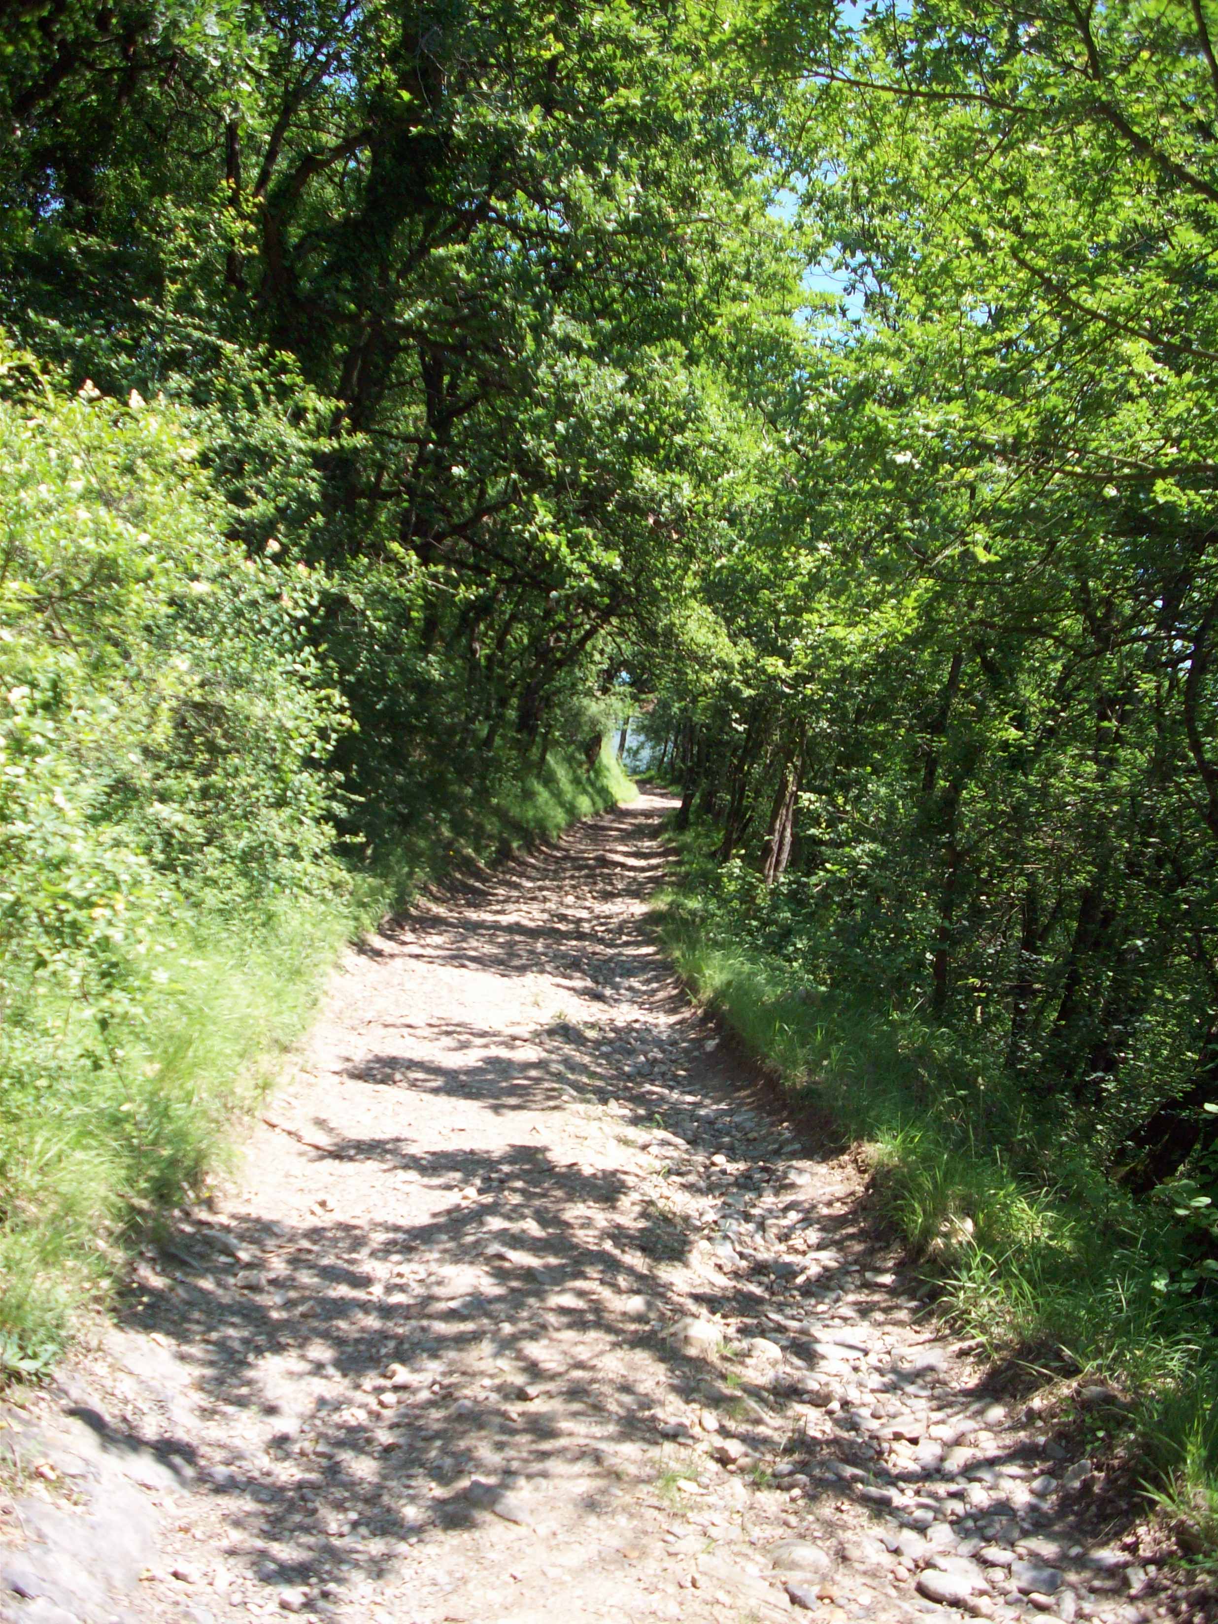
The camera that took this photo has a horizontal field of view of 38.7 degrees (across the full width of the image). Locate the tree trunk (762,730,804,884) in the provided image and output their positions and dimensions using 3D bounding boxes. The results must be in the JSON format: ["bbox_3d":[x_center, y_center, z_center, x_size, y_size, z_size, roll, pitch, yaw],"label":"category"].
[{"bbox_3d":[1.789,-0.033,17.800,0.340,1.700,0.330,6,2,0],"label":"tree trunk"}]

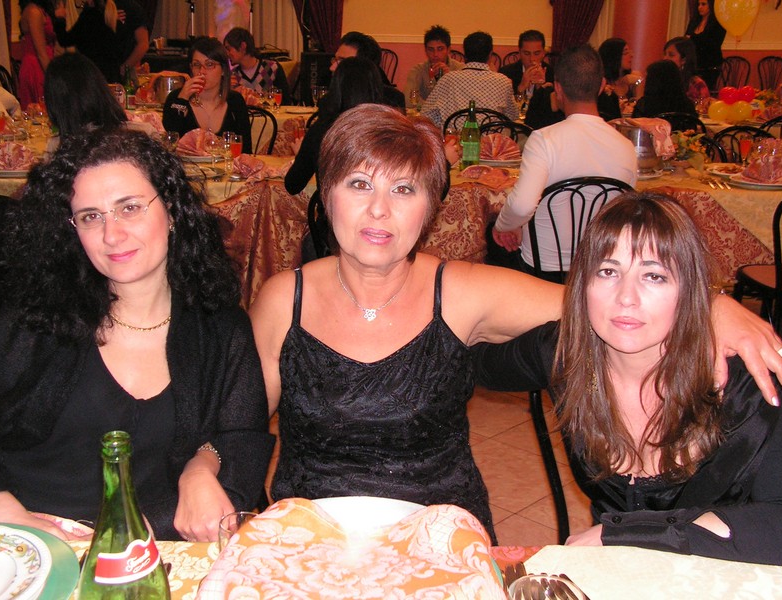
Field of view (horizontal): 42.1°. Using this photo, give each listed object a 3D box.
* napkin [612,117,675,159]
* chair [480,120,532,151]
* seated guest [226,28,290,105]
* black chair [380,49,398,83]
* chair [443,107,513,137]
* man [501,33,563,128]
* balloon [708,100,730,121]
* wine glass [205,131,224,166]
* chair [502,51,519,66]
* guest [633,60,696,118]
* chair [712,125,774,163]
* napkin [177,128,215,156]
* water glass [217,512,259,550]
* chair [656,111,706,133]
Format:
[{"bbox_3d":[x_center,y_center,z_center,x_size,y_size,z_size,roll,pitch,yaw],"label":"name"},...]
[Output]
[{"bbox_3d":[1.081,-0.699,4.373,0.280,0.160,0.190,1,16,0],"label":"napkin"},{"bbox_3d":[0.538,-0.387,4.881,0.420,0.900,0.500,2,16,4],"label":"chair"},{"bbox_3d":[-0.970,-1.266,7.201,0.520,1.290,0.720,5,16,15],"label":"seated guest"},{"bbox_3d":[-0.128,-2.702,12.982,0.420,0.900,0.480,2,16,6],"label":"black chair"},{"bbox_3d":[0.494,-0.653,5.814,0.420,0.900,0.500,2,16,4],"label":"chair"},{"bbox_3d":[0.848,-0.990,6.300,0.550,1.290,0.750,1,16,0],"label":"man"},{"bbox_3d":[2.114,-1.217,6.559,0.140,0.135,0.140,1,16,0],"label":"balloon"},{"bbox_3d":[-0.779,-0.665,4.490,0.073,0.140,0.073,2,16,0],"label":"wine glass"},{"bbox_3d":[1.592,-2.627,12.782,0.420,0.900,0.480,2,16,6],"label":"chair"},{"bbox_3d":[1.537,-0.814,5.925,0.450,1.170,0.720,2,16,5],"label":"guest"},{"bbox_3d":[1.895,-0.447,5.386,0.420,0.890,0.480,2,16,0],"label":"chair"},{"bbox_3d":[-0.870,-0.708,4.571,0.195,0.122,0.090,2,16,0],"label":"napkin"},{"bbox_3d":[-0.188,0.325,1.288,0.061,0.095,0.061,1,16,0],"label":"water glass"},{"bbox_3d":[1.631,-0.701,6.119,0.420,0.880,0.480,1,16,0],"label":"chair"}]

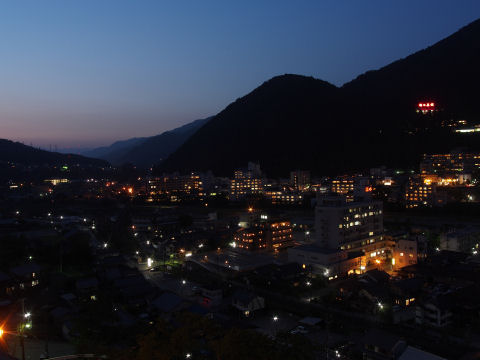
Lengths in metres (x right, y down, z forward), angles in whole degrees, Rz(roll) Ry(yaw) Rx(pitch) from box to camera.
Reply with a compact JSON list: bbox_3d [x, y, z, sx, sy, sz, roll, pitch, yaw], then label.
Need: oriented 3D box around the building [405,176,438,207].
[{"bbox_3d":[180.500,11.668,432.364,27.000,33.500,17.000,1,3,14],"label":"building"}]

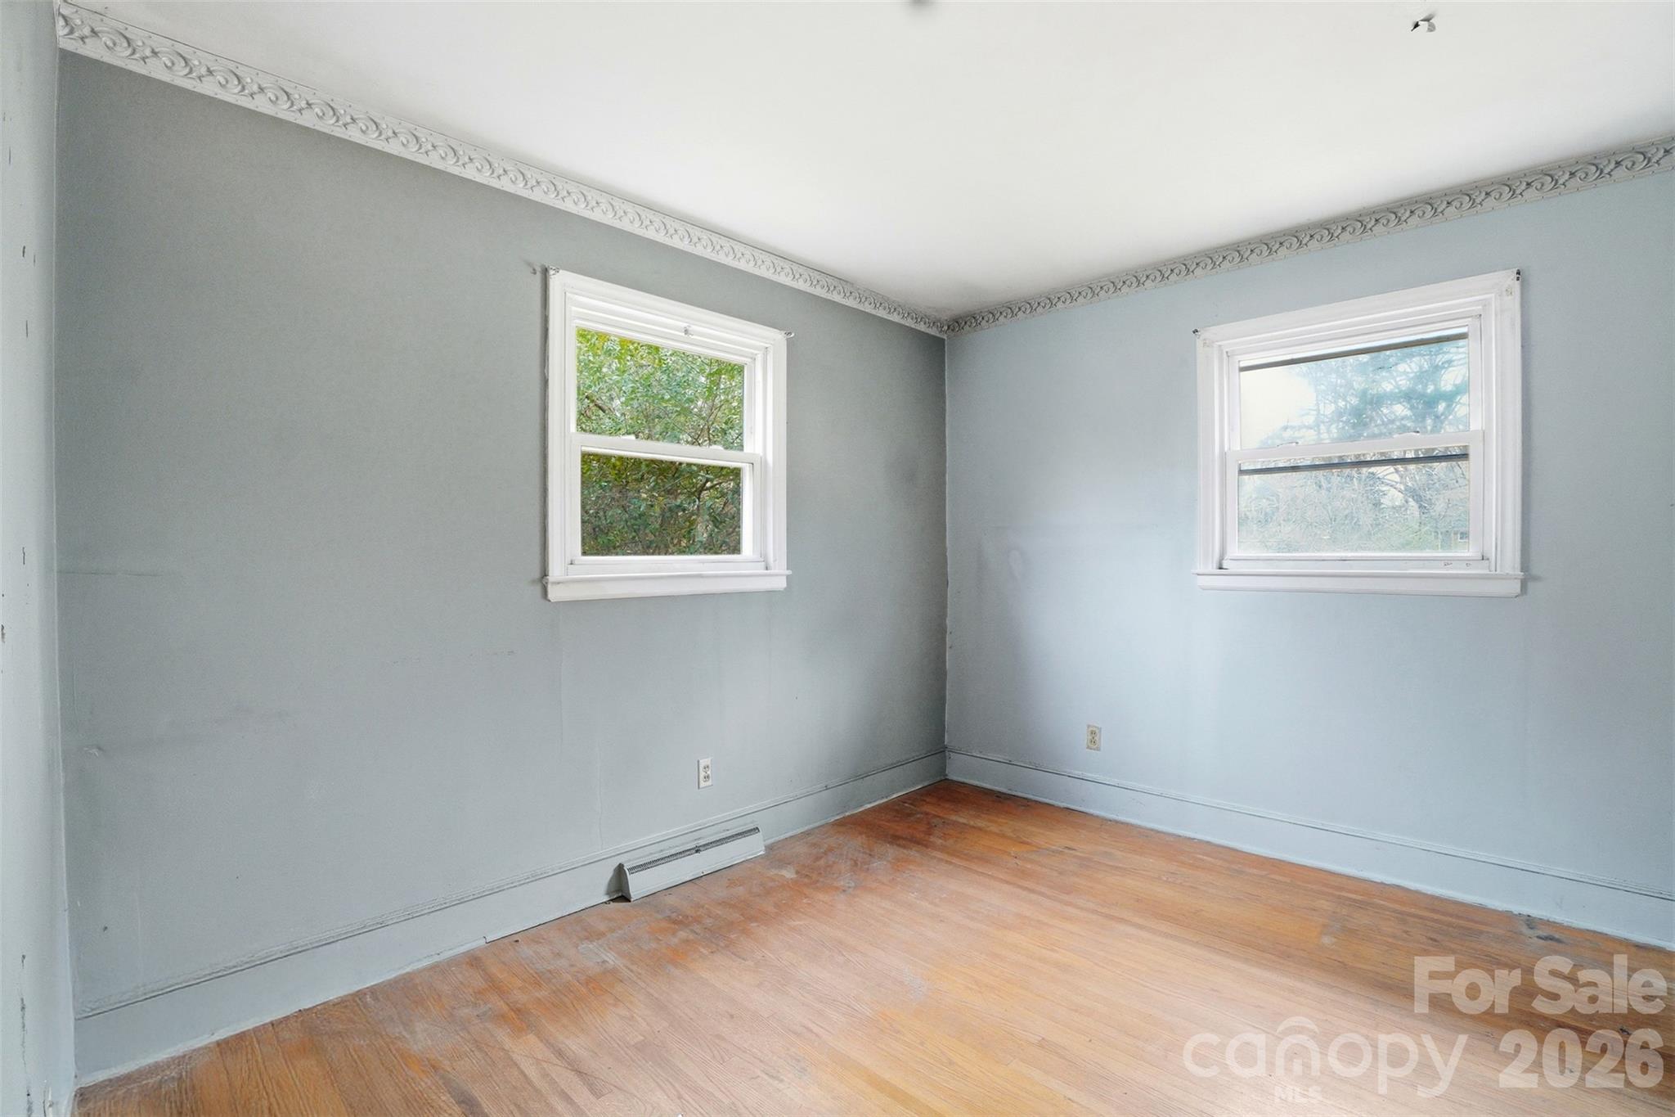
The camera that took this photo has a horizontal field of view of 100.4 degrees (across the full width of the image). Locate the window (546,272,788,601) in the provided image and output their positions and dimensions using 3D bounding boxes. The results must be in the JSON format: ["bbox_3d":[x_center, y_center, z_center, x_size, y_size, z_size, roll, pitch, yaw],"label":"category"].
[{"bbox_3d":[-0.612,-0.415,2.716,1.048,1.112,0.105,0,1,-43],"label":"window"}]

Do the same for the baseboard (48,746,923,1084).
[{"bbox_3d":[-0.590,1.126,2.722,3.213,0.173,0.045,0,1,-43],"label":"baseboard"}]

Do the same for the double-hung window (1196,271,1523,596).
[{"bbox_3d":[1.962,-0.424,2.724,1.006,1.117,0.105,0,0,39],"label":"double-hung window"}]

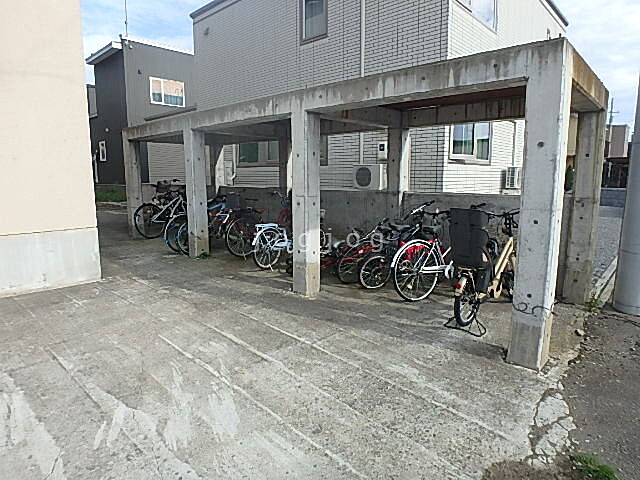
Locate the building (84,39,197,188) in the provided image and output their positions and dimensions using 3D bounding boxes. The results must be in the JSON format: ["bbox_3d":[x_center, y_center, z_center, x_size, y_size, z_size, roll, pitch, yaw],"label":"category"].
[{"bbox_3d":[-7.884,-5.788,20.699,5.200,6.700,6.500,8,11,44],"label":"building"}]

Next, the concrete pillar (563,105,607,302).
[{"bbox_3d":[3.053,-0.358,4.510,0.239,2.159,0.244,7,11,42],"label":"concrete pillar"}]

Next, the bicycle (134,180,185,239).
[{"bbox_3d":[-3.108,-0.622,8.111,0.570,1.070,1.750,5,10,32],"label":"bicycle"}]

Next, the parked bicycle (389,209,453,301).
[{"bbox_3d":[1.600,0.159,4.768,1.780,1.050,0.570,-5,9,-30],"label":"parked bicycle"}]

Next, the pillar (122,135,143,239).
[{"bbox_3d":[-3.800,-1.096,7.960,0.239,2.083,0.244,7,11,42],"label":"pillar"}]

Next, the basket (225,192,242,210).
[{"bbox_3d":[-1.671,-0.744,7.500,0.320,0.270,0.270,8,11,44],"label":"basket"}]

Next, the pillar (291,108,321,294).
[{"bbox_3d":[-0.165,-0.396,4.720,0.239,2.159,0.244,7,11,42],"label":"pillar"}]

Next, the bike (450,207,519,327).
[{"bbox_3d":[1.882,0.207,4.223,1.650,1.200,0.580,-8,11,-42],"label":"bike"}]

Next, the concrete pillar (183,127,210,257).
[{"bbox_3d":[-2.006,-0.732,6.360,0.239,2.008,0.244,7,11,42],"label":"concrete pillar"}]

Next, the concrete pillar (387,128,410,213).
[{"bbox_3d":[1.231,-0.622,6.142,0.239,2.200,0.244,7,11,42],"label":"concrete pillar"}]

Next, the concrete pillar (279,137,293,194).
[{"bbox_3d":[-0.632,-0.982,7.799,0.239,2.093,0.244,7,11,42],"label":"concrete pillar"}]

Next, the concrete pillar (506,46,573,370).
[{"bbox_3d":[1.710,-0.211,3.028,0.239,2.444,0.244,7,11,42],"label":"concrete pillar"}]

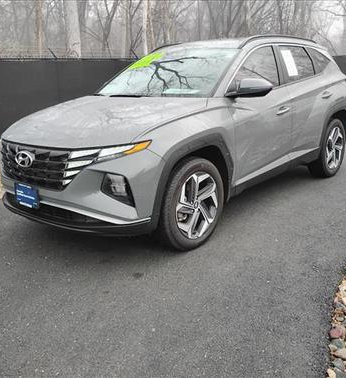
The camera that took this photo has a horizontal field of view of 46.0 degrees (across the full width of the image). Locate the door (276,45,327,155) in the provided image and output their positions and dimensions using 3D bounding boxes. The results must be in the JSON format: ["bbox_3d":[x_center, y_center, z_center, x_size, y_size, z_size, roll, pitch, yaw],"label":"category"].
[{"bbox_3d":[1.399,-0.988,4.418,0.270,1.130,0.950,12,21,40],"label":"door"}]

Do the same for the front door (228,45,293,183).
[{"bbox_3d":[0.780,-0.763,3.761,0.270,1.160,1.140,12,21,40],"label":"front door"}]

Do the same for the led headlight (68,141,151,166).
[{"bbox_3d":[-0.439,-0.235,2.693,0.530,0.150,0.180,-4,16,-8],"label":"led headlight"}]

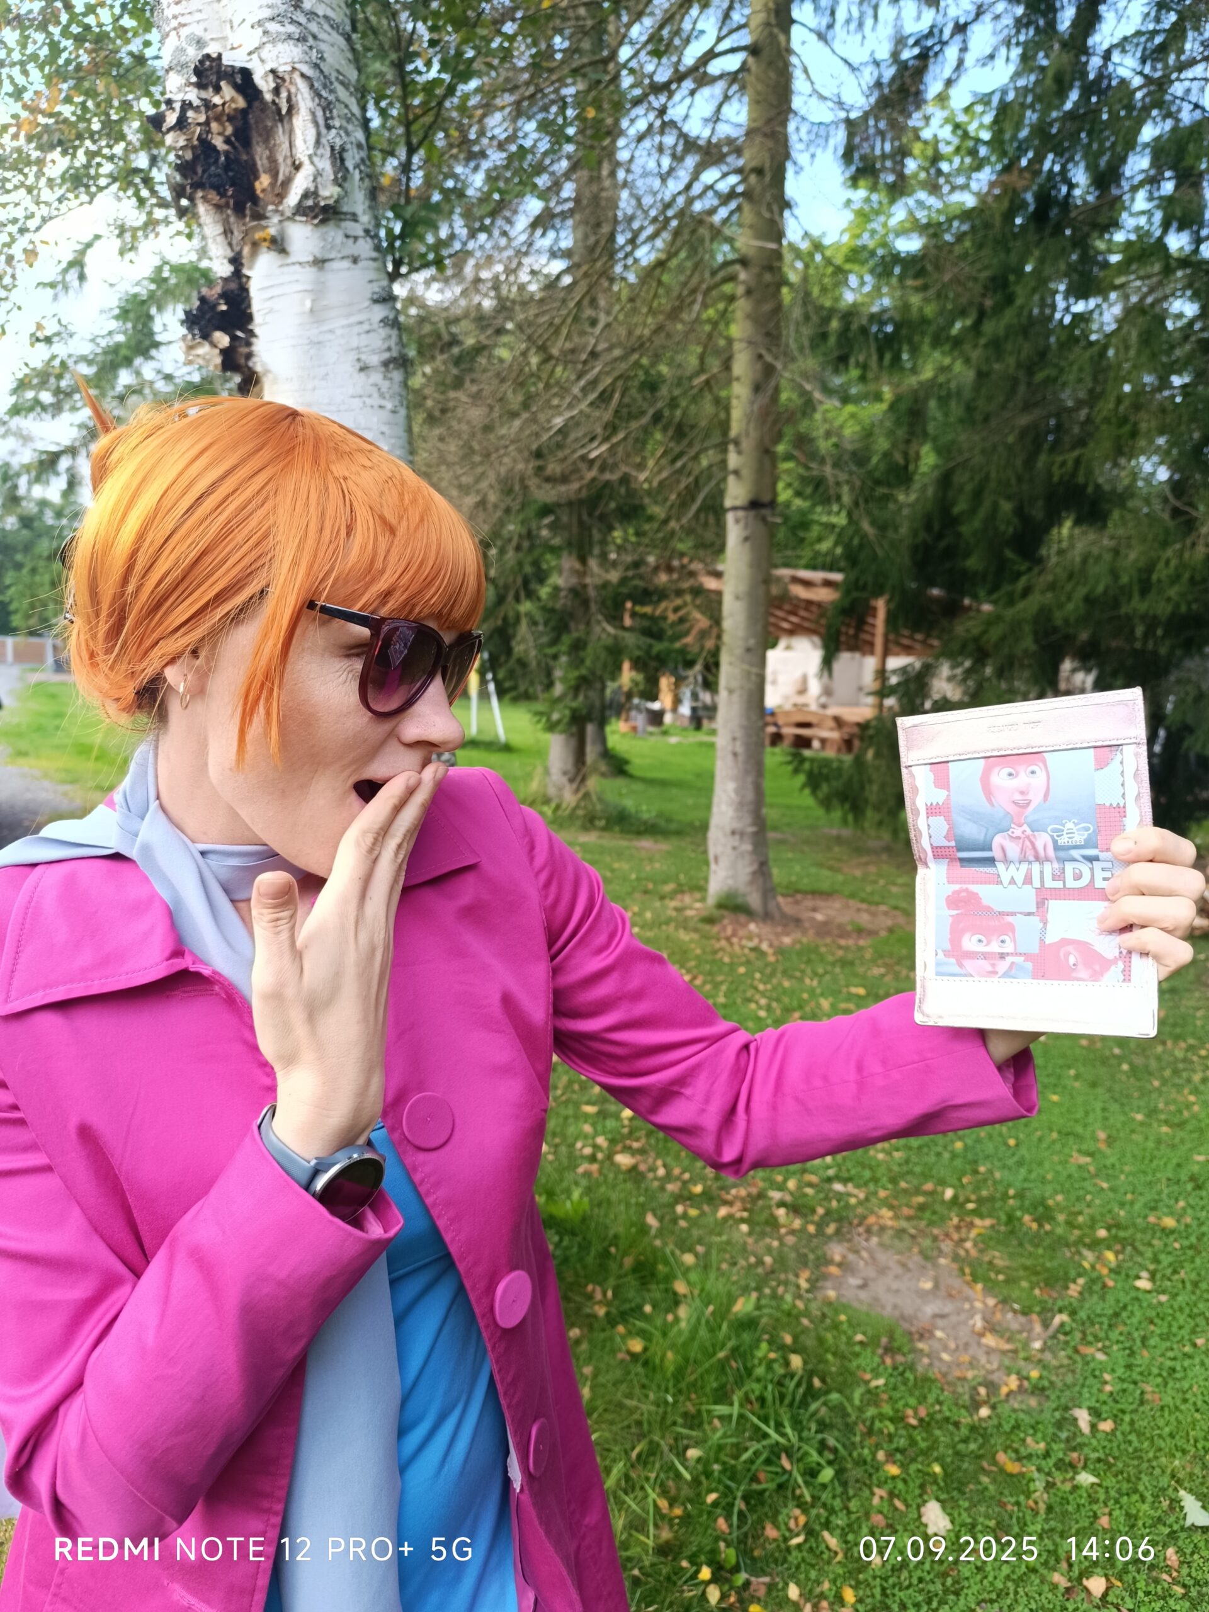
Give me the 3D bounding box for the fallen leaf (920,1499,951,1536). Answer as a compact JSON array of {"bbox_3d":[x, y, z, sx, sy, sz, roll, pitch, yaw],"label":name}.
[{"bbox_3d":[0.572,1.228,1.933,0.052,0.015,0.080,2,8,0],"label":"fallen leaf"}]

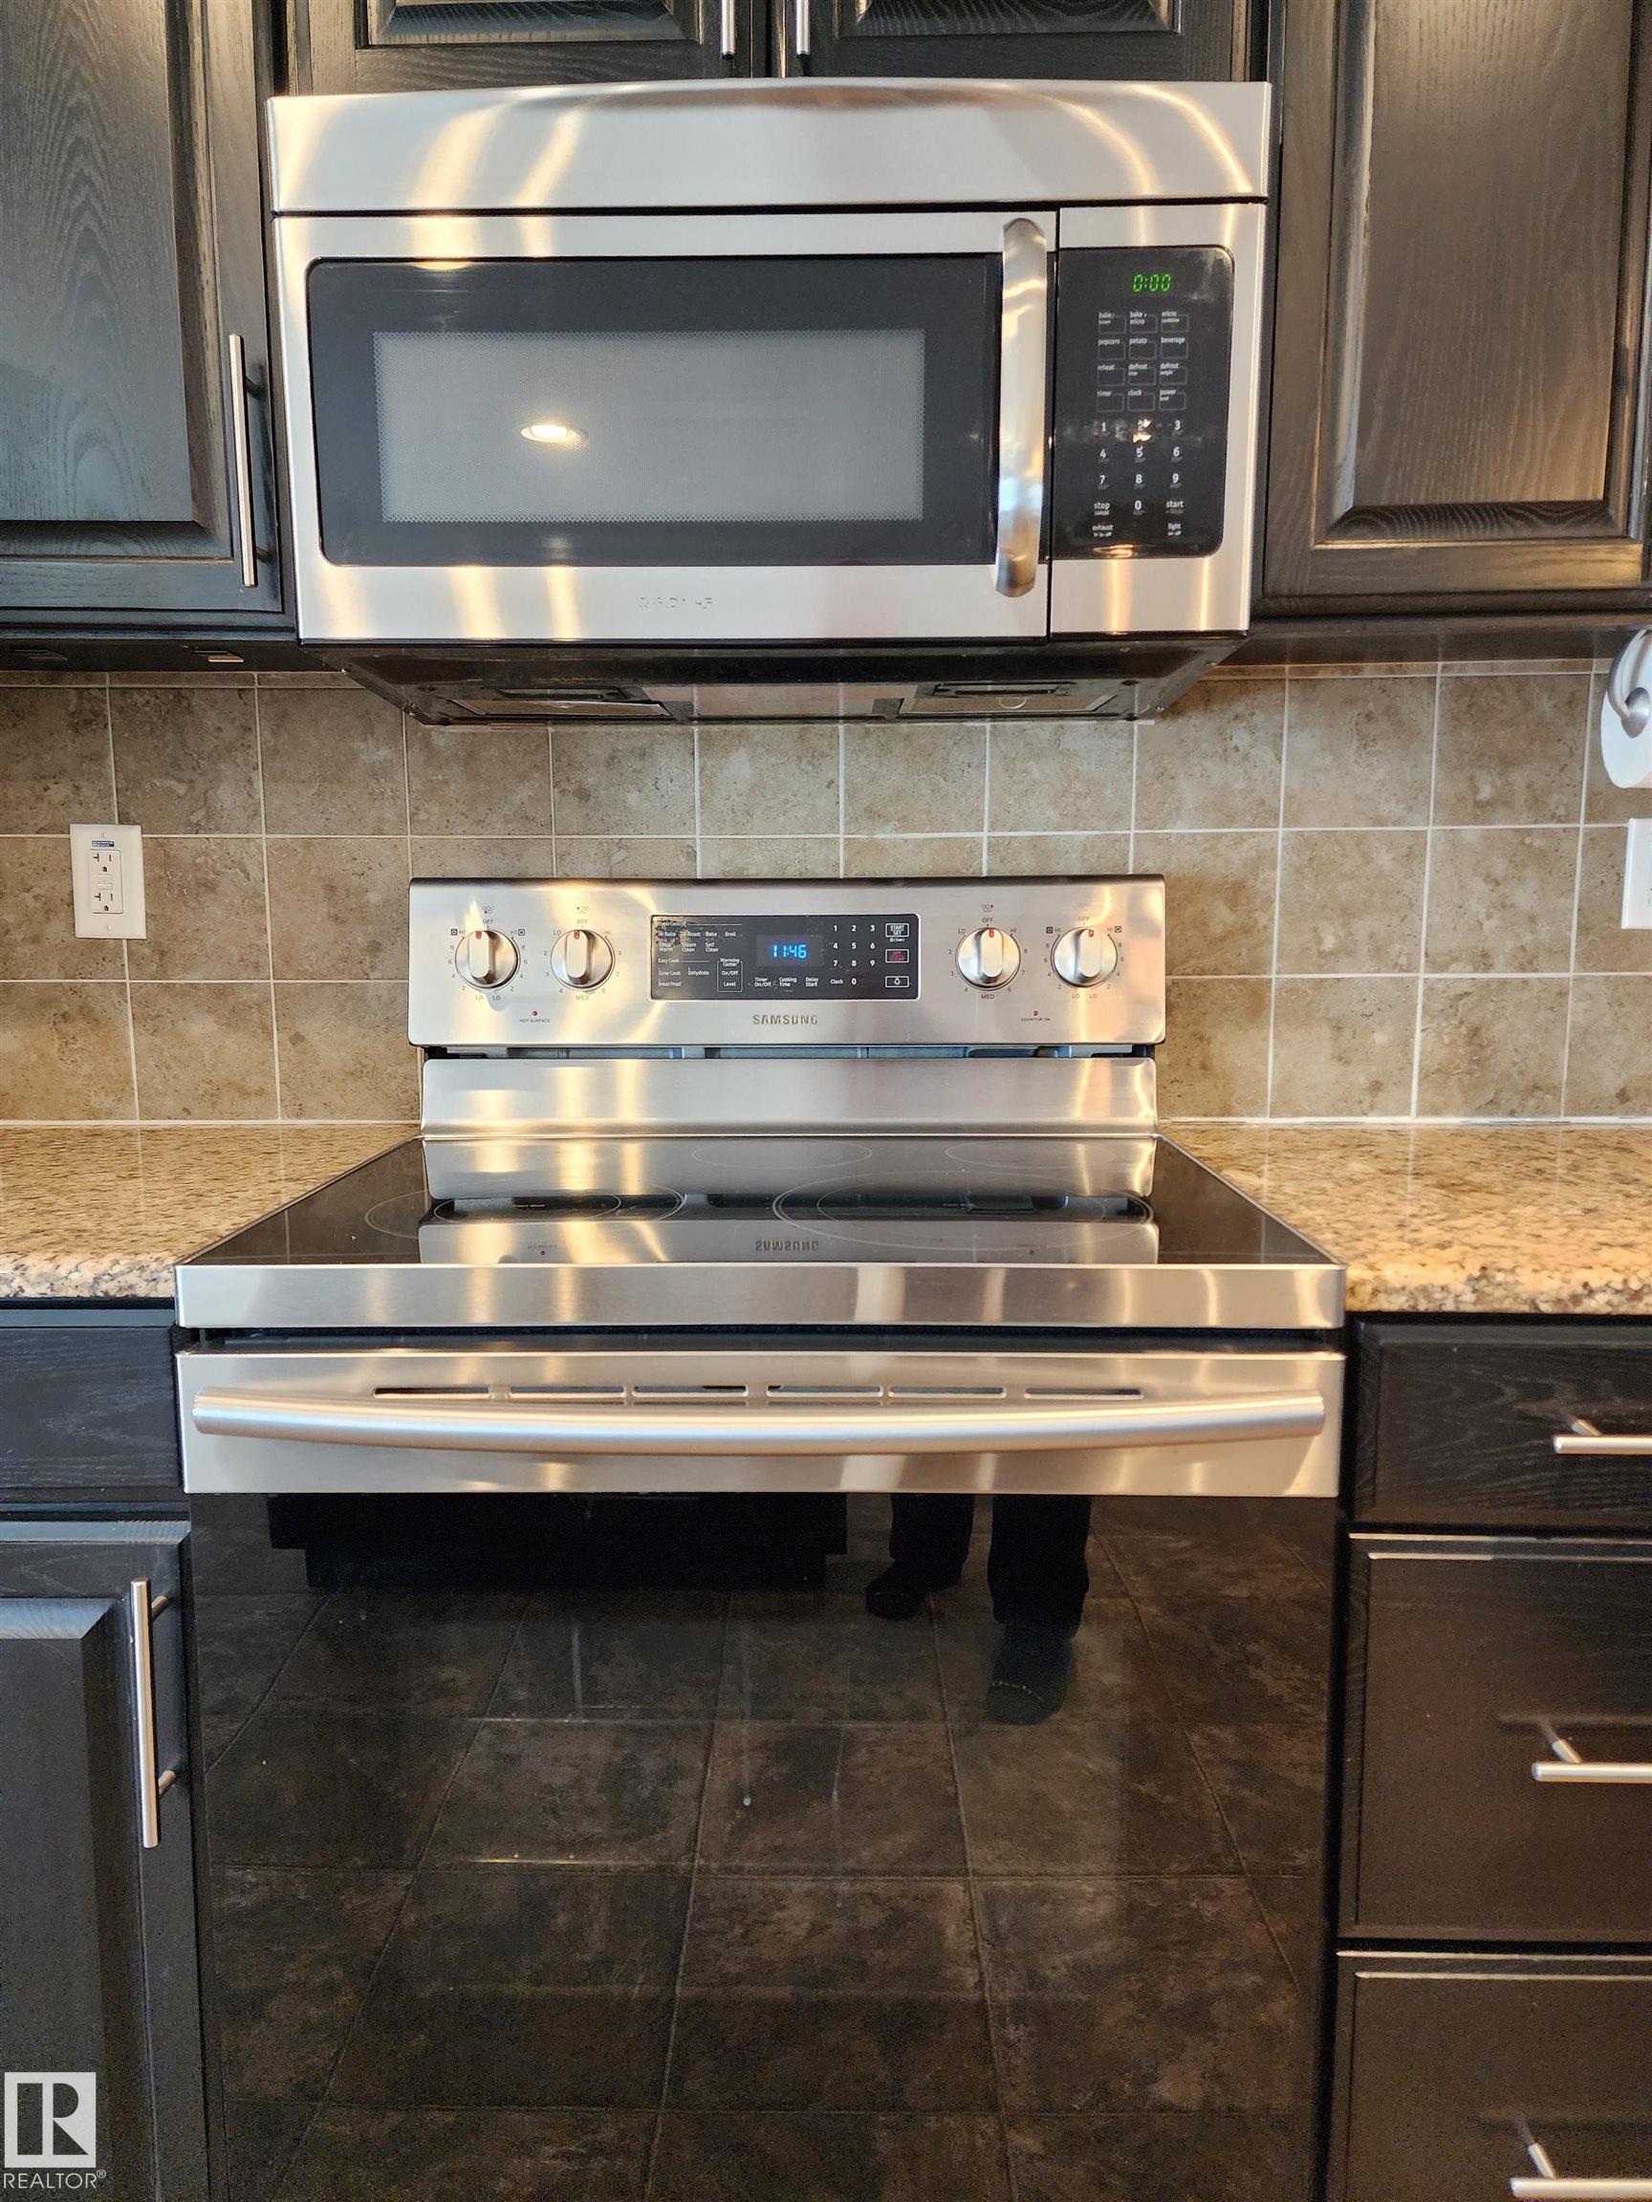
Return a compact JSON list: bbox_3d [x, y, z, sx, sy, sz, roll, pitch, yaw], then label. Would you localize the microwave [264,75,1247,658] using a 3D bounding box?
[{"bbox_3d":[-0.040,-0.584,1.317,0.759,0.418,0.410,0,7,1],"label":"microwave"}]

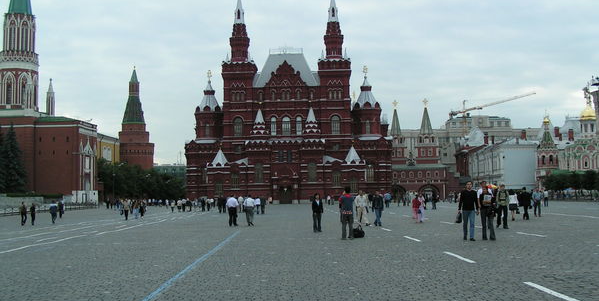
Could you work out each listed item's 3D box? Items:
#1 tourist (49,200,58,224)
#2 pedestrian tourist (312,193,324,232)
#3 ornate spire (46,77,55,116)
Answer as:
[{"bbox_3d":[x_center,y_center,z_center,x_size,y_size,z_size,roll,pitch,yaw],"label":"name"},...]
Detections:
[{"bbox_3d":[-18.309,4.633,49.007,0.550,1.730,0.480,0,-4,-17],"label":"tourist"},{"bbox_3d":[0.784,2.698,28.313,0.500,1.660,0.340,-1,-4,0],"label":"pedestrian tourist"},{"bbox_3d":[-65.799,-14.028,174.000,2.300,10.000,2.300,0,-4,-6],"label":"ornate spire"}]

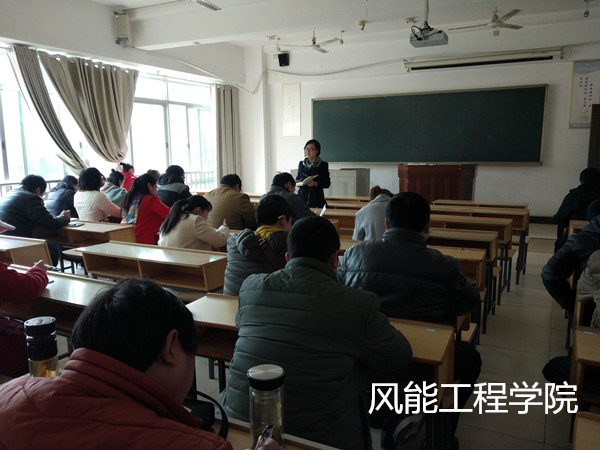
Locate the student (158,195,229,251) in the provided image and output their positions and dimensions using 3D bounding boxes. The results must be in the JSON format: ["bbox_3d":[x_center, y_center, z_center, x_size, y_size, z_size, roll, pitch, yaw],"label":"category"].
[{"bbox_3d":[-0.813,0.316,3.945,0.520,1.130,0.610,4,10,28],"label":"student"}]

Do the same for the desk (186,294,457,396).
[{"bbox_3d":[0.016,0.776,2.003,1.122,0.807,0.323,3,9,24],"label":"desk"}]

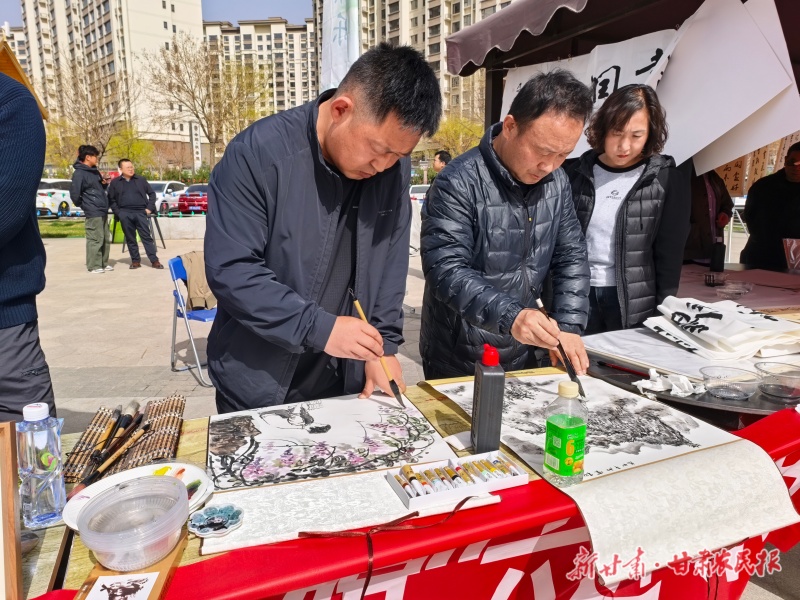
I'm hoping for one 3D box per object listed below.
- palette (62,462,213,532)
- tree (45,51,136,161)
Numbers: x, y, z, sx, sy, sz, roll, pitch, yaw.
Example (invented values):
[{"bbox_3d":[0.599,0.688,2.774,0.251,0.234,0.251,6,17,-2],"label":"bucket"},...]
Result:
[{"bbox_3d":[-0.380,0.293,0.820,0.200,0.020,0.200,0,10,0],"label":"palette"},{"bbox_3d":[-17.937,-9.805,32.456,4.646,8.753,4.413,0,11,0],"label":"tree"}]

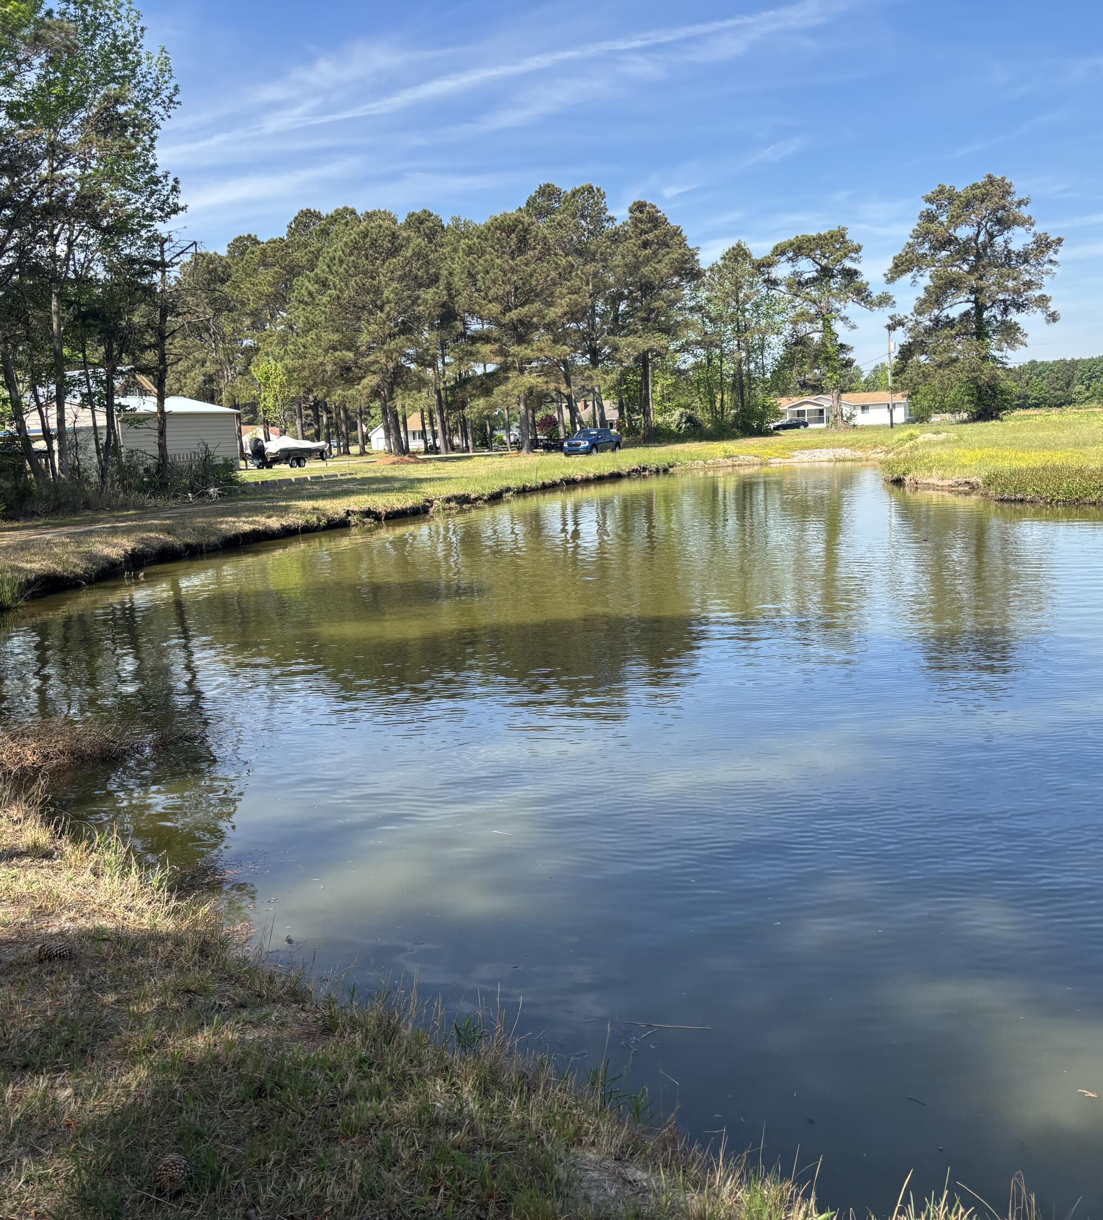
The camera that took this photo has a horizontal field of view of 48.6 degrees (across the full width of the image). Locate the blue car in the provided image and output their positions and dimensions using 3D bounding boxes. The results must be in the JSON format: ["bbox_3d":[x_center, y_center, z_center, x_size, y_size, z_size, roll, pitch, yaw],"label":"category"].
[{"bbox_3d":[2.696,-11.128,80.373,1.920,1.745,5.070,1,9,26],"label":"blue car"}]

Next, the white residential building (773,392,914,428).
[{"bbox_3d":[36.966,-25.624,156.687,17.000,4.300,10.500,0,9,20],"label":"white residential building"}]

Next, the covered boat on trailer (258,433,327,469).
[{"bbox_3d":[-15.912,-9.839,75.355,2.350,2.000,7.000,1,9,27],"label":"covered boat on trailer"}]

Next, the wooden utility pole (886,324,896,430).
[{"bbox_3d":[34.051,-23.320,122.251,0.330,10.300,0.330,0,9,16],"label":"wooden utility pole"}]

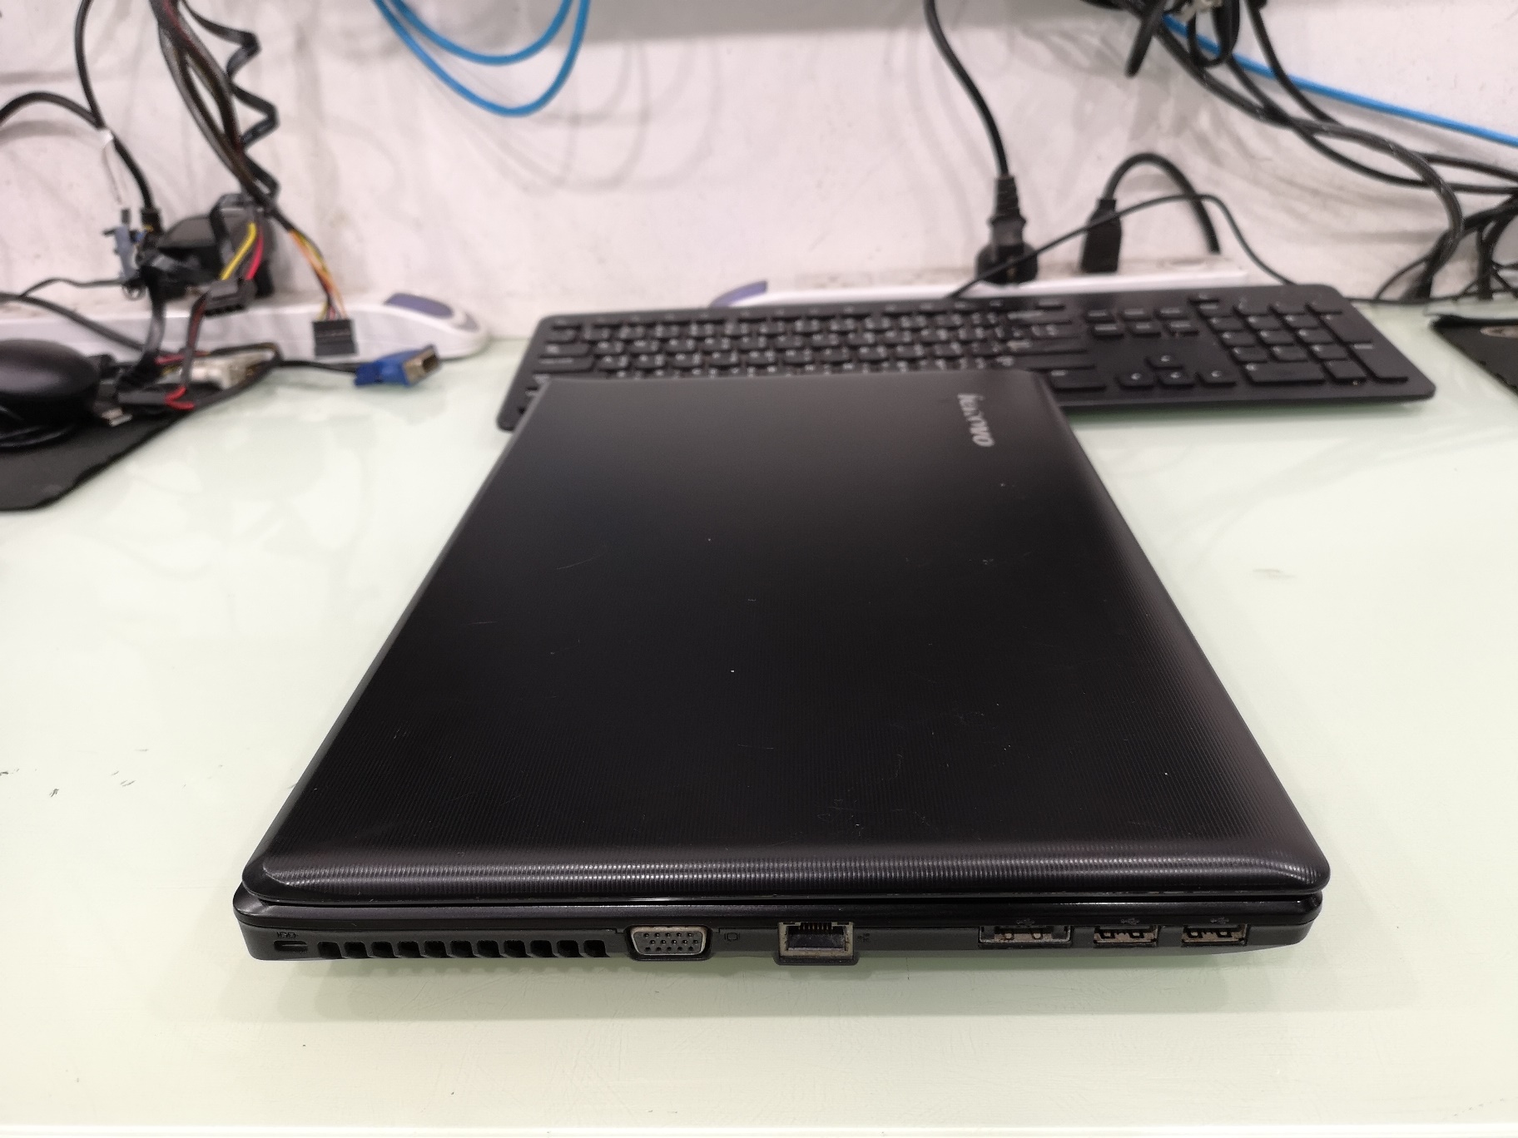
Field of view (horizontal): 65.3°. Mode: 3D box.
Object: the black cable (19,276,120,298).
[{"bbox_3d":[-0.412,-0.169,0.708,0.061,0.013,0.012,-1,27,3],"label":"black cable"}]

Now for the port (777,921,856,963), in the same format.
[{"bbox_3d":[0.012,0.077,0.255,0.017,0.012,0.010,-1,27,3],"label":"port"}]

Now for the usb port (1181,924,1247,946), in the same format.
[{"bbox_3d":[0.095,0.074,0.250,0.014,0.006,0.009,-1,27,3],"label":"usb port"}]

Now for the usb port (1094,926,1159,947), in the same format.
[{"bbox_3d":[0.077,0.075,0.251,0.013,0.006,0.009,-1,27,3],"label":"usb port"}]

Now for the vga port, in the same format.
[{"bbox_3d":[-0.019,0.078,0.255,0.017,0.009,0.008,-1,27,3],"label":"vga port"}]

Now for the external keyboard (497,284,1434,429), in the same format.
[{"bbox_3d":[0.097,-0.107,0.612,0.442,0.021,0.132,-2,33,2],"label":"external keyboard"}]

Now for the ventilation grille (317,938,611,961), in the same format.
[{"bbox_3d":[-0.063,0.080,0.258,0.064,0.007,0.008,-1,27,3],"label":"ventilation grille"}]

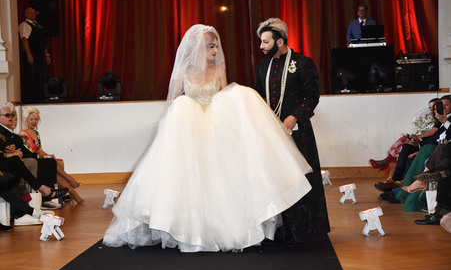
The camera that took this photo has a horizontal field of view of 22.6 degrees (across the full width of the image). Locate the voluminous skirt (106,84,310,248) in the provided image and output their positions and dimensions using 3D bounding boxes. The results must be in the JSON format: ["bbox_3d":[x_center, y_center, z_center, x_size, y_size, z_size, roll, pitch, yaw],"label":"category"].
[{"bbox_3d":[-0.134,0.194,9.400,1.700,1.410,1.200,-1,1,4],"label":"voluminous skirt"}]

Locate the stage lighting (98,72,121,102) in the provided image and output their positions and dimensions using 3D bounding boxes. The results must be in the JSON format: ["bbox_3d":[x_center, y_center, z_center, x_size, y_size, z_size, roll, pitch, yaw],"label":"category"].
[{"bbox_3d":[-2.025,-0.847,19.750,0.410,0.490,0.360,-1,1,2],"label":"stage lighting"}]

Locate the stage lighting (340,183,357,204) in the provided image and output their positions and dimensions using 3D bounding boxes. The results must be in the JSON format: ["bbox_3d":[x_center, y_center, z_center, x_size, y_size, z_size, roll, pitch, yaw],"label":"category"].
[{"bbox_3d":[1.462,0.693,13.450,0.210,0.237,0.205,-1,1,2],"label":"stage lighting"}]

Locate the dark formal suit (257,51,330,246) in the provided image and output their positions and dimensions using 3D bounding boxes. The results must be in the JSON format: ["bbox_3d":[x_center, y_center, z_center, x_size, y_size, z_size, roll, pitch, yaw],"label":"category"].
[{"bbox_3d":[0.570,0.095,9.450,0.580,1.570,0.560,-1,1,24],"label":"dark formal suit"}]

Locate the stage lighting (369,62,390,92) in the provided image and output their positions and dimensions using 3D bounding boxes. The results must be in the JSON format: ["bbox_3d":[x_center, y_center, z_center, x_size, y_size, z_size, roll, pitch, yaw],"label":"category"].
[{"bbox_3d":[2.679,-0.973,19.600,0.370,0.480,0.340,-1,1,33],"label":"stage lighting"}]

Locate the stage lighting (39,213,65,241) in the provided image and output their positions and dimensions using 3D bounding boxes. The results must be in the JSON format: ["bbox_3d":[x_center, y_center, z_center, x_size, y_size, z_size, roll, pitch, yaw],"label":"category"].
[{"bbox_3d":[-1.535,0.809,9.980,0.210,0.237,0.205,-1,1,2],"label":"stage lighting"}]

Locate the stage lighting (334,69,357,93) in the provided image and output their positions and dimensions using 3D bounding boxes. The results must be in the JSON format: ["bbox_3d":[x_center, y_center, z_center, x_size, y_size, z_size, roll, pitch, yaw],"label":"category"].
[{"bbox_3d":[2.096,-0.937,19.600,0.350,0.440,0.370,-2,1,-24],"label":"stage lighting"}]

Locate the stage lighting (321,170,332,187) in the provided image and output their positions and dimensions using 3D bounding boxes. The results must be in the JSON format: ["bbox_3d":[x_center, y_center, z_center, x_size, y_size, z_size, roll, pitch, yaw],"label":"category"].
[{"bbox_3d":[1.531,0.650,17.200,0.210,0.237,0.205,-1,1,2],"label":"stage lighting"}]

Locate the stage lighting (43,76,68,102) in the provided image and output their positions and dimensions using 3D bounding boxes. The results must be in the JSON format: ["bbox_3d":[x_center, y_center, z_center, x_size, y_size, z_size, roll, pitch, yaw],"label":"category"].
[{"bbox_3d":[-2.979,-0.808,19.800,0.410,0.450,0.360,-1,1,2],"label":"stage lighting"}]

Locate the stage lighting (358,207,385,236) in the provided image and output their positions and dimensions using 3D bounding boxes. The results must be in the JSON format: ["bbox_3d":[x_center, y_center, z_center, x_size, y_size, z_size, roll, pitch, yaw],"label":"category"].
[{"bbox_3d":[1.269,0.739,9.740,0.210,0.237,0.205,-1,1,2],"label":"stage lighting"}]

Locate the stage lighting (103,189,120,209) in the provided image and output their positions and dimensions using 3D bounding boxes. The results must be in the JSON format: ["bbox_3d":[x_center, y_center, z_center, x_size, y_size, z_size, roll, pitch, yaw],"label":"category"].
[{"bbox_3d":[-1.373,0.765,13.600,0.210,0.237,0.205,-1,1,2],"label":"stage lighting"}]

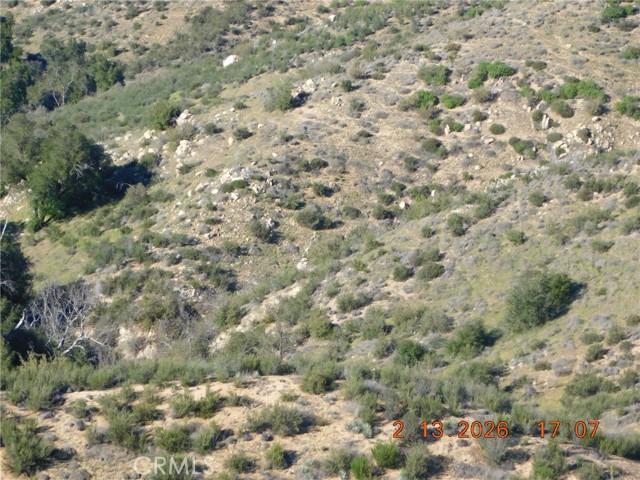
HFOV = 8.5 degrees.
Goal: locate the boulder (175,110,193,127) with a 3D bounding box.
[{"bbox_3d":[-12.252,-10.906,385.000,1.550,1.400,1.350,0,8,0],"label":"boulder"}]

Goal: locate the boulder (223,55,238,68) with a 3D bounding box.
[{"bbox_3d":[-9.181,-18.311,440.000,1.600,1.350,1.400,0,8,0],"label":"boulder"}]

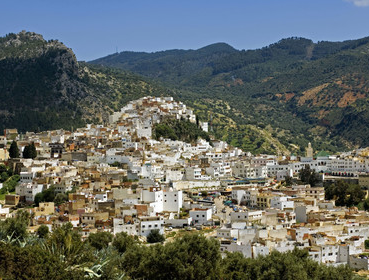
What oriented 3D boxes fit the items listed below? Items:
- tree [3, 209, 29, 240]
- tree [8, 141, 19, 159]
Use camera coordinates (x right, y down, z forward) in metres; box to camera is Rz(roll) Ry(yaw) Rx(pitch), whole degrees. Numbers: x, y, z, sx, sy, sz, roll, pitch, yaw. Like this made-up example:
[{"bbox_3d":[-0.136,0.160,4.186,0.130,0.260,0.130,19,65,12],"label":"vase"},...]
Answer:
[{"bbox_3d":[-20.970,10.730,105.000,3.490,3.870,3.320,0,1,0],"label":"tree"},{"bbox_3d":[-113.820,6.320,560.000,6.660,11.980,6.320,0,1,0],"label":"tree"}]

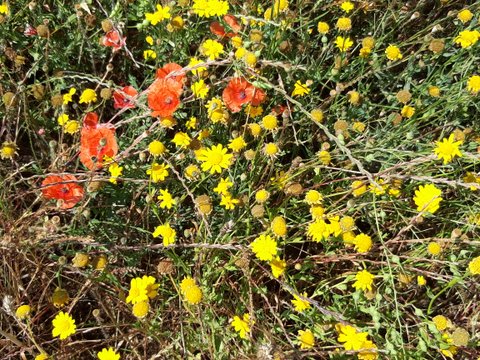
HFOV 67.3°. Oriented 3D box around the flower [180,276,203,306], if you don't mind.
[{"bbox_3d":[-0.072,0.164,0.534,0.033,0.025,0.042,2,66,-5],"label":"flower"}]

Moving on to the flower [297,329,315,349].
[{"bbox_3d":[0.094,0.227,0.516,0.028,0.018,0.028,15,64,-34],"label":"flower"}]

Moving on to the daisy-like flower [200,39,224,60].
[{"bbox_3d":[-0.051,-0.242,0.670,0.043,0.018,0.043,0,57,0],"label":"daisy-like flower"}]

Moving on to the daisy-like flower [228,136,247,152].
[{"bbox_3d":[-0.004,-0.051,0.528,0.026,0.013,0.026,0,64,0],"label":"daisy-like flower"}]

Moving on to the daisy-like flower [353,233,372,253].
[{"bbox_3d":[0.155,0.080,0.456,0.025,0.012,0.025,-3,66,5],"label":"daisy-like flower"}]

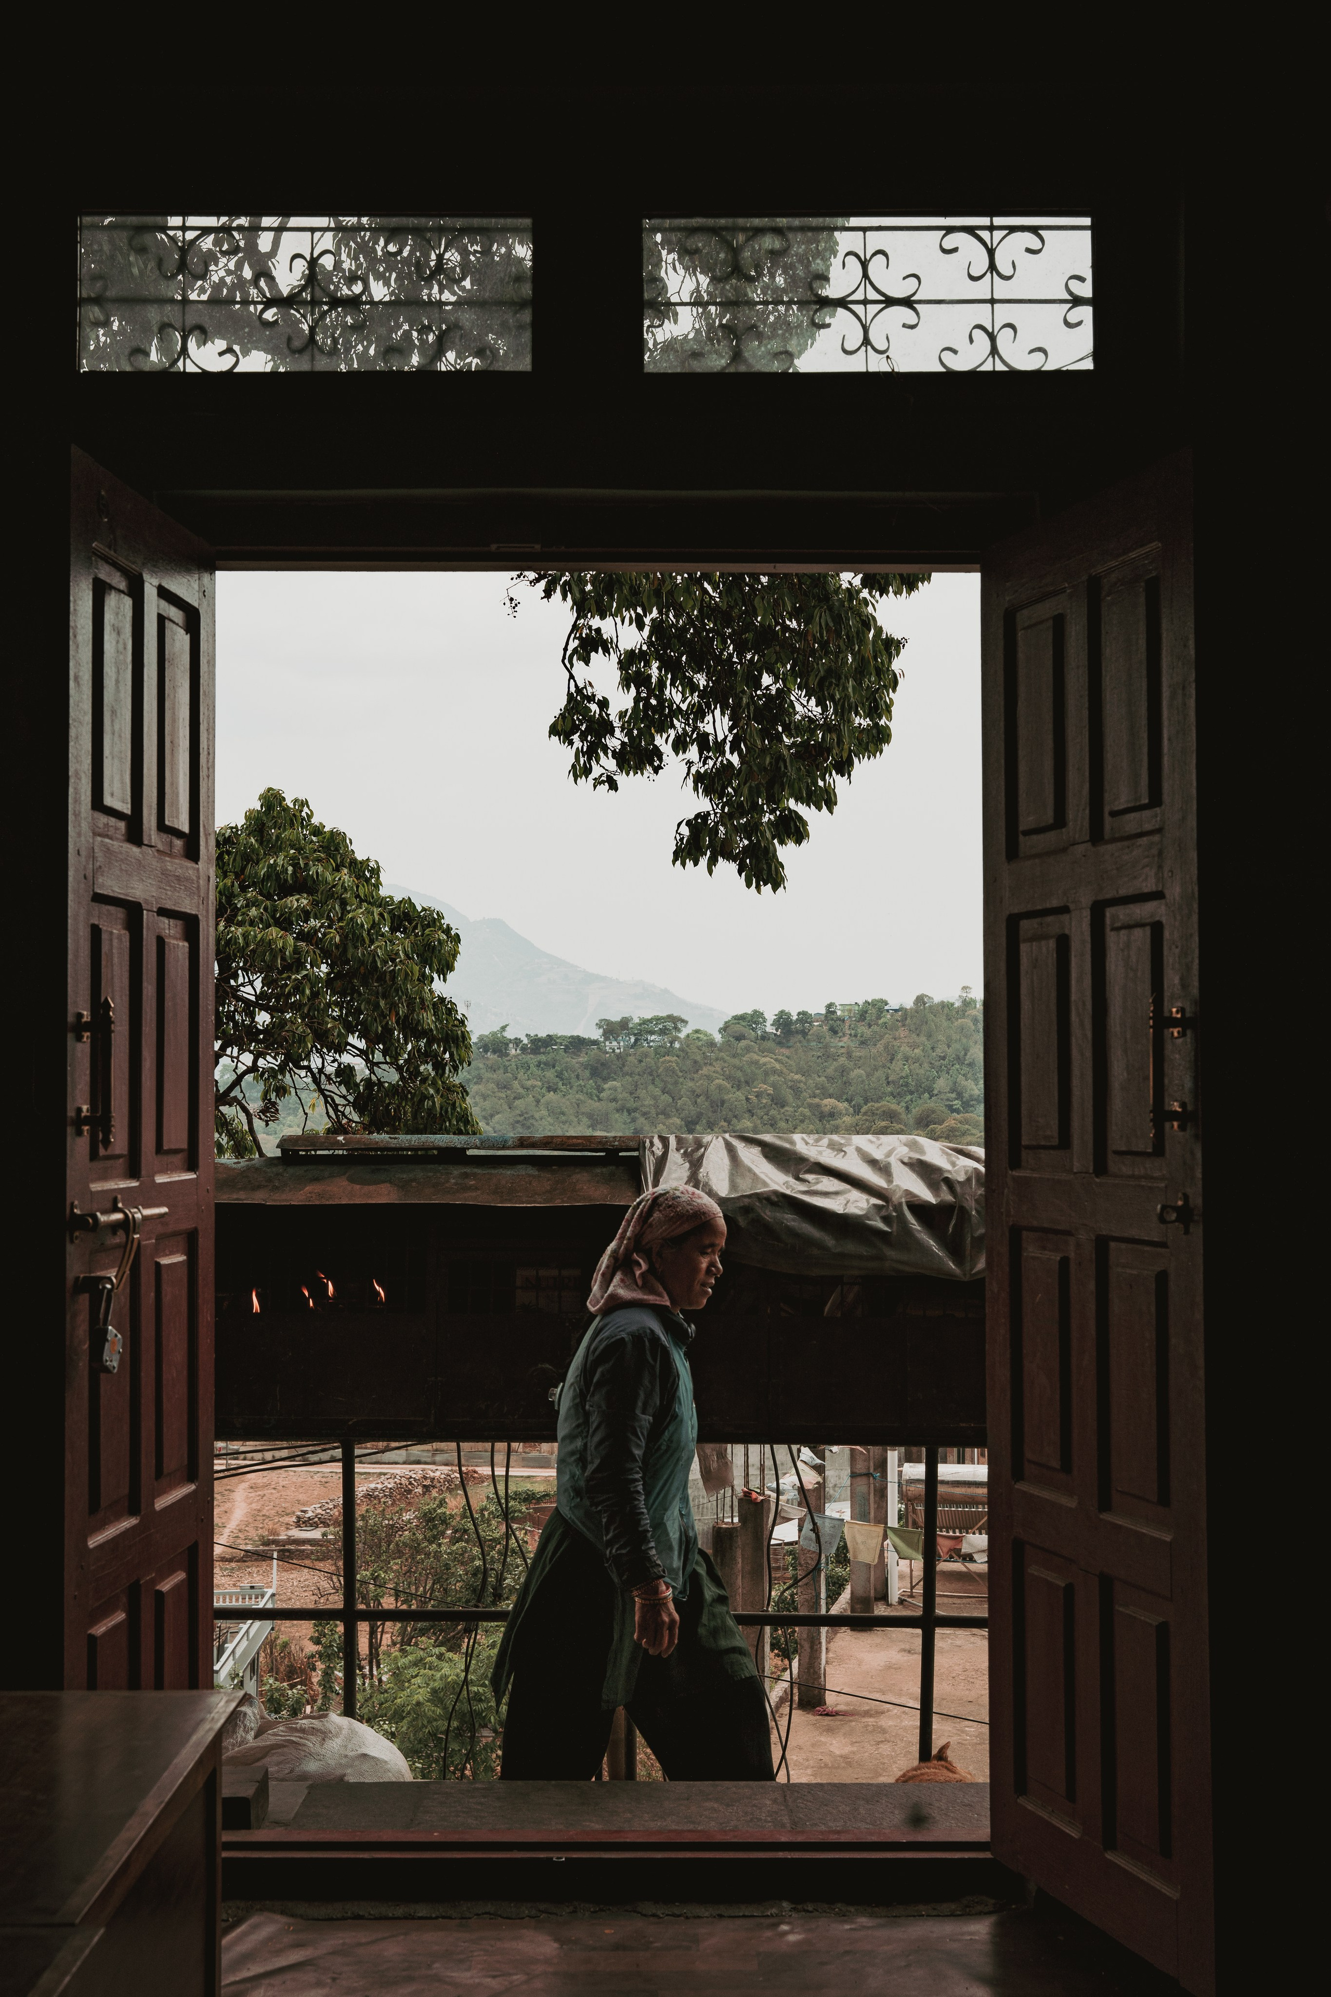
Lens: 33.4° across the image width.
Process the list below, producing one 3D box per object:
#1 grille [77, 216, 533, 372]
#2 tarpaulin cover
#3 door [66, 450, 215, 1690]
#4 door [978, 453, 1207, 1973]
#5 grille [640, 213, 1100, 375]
[{"bbox_3d":[-0.580,-1.133,3.568,0.744,0.266,0.025,0,-2,0],"label":"grille"},{"bbox_3d":[0.393,0.466,5.085,0.891,0.304,0.650,0,-2,0],"label":"tarpaulin cover"},{"bbox_3d":[-0.756,0.298,3.160,0.050,2.030,0.593,0,-2,7],"label":"door"},{"bbox_3d":[0.619,0.296,3.182,0.050,2.030,0.593,1,-2,-20],"label":"door"},{"bbox_3d":[0.326,-1.132,3.568,0.731,0.268,0.025,0,-2,0],"label":"grille"}]

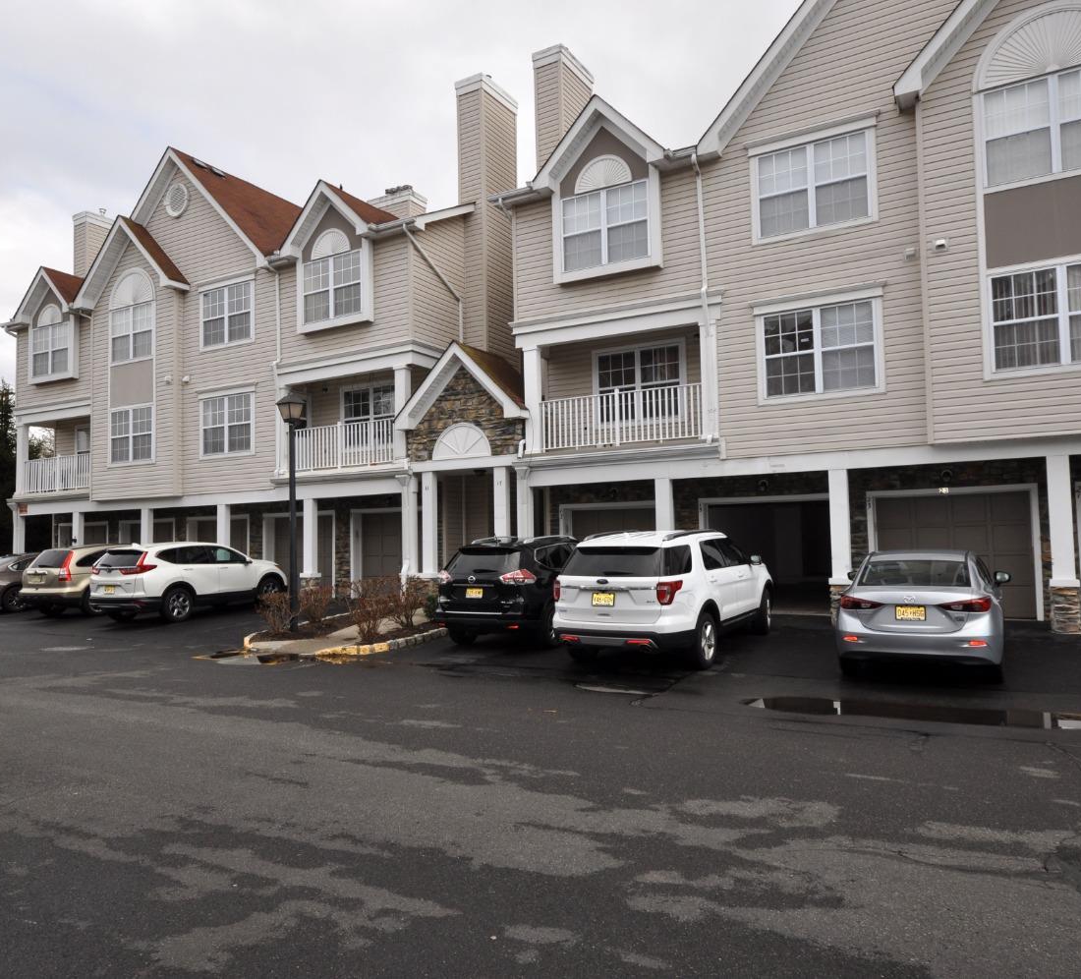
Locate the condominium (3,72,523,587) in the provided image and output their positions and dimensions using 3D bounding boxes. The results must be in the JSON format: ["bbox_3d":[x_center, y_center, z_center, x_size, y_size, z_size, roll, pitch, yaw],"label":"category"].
[{"bbox_3d":[-6.908,-3.364,28.878,17.600,13.150,13.000,-3,-3,31],"label":"condominium"}]

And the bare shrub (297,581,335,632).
[{"bbox_3d":[-4.221,2.130,16.126,0.700,0.880,0.700,-3,-4,31],"label":"bare shrub"}]

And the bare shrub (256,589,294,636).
[{"bbox_3d":[-4.750,2.141,15.360,0.680,0.820,0.680,-3,-4,31],"label":"bare shrub"}]

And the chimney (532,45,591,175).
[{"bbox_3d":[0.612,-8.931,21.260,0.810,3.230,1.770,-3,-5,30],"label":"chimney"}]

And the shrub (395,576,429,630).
[{"bbox_3d":[-2.414,2.077,16.045,0.680,1.000,0.680,-2,-3,0],"label":"shrub"}]

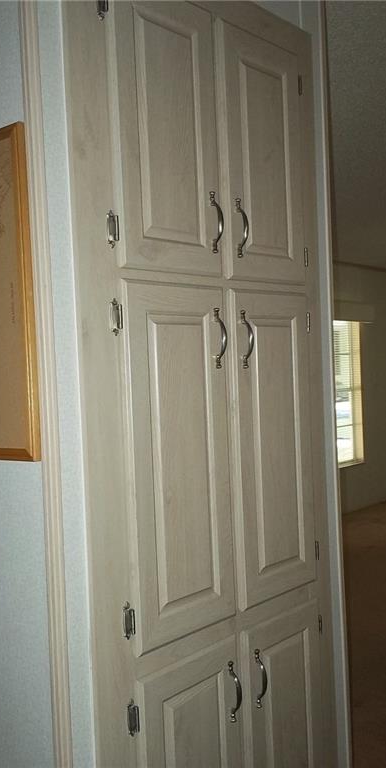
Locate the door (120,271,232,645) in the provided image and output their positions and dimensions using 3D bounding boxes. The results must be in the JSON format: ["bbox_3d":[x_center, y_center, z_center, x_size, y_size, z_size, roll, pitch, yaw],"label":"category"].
[{"bbox_3d":[-0.015,0.148,1.636,0.024,0.685,0.297,-2,1,38],"label":"door"}]

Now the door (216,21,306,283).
[{"bbox_3d":[0.166,-0.503,1.891,0.024,0.548,0.308,-2,1,38],"label":"door"}]

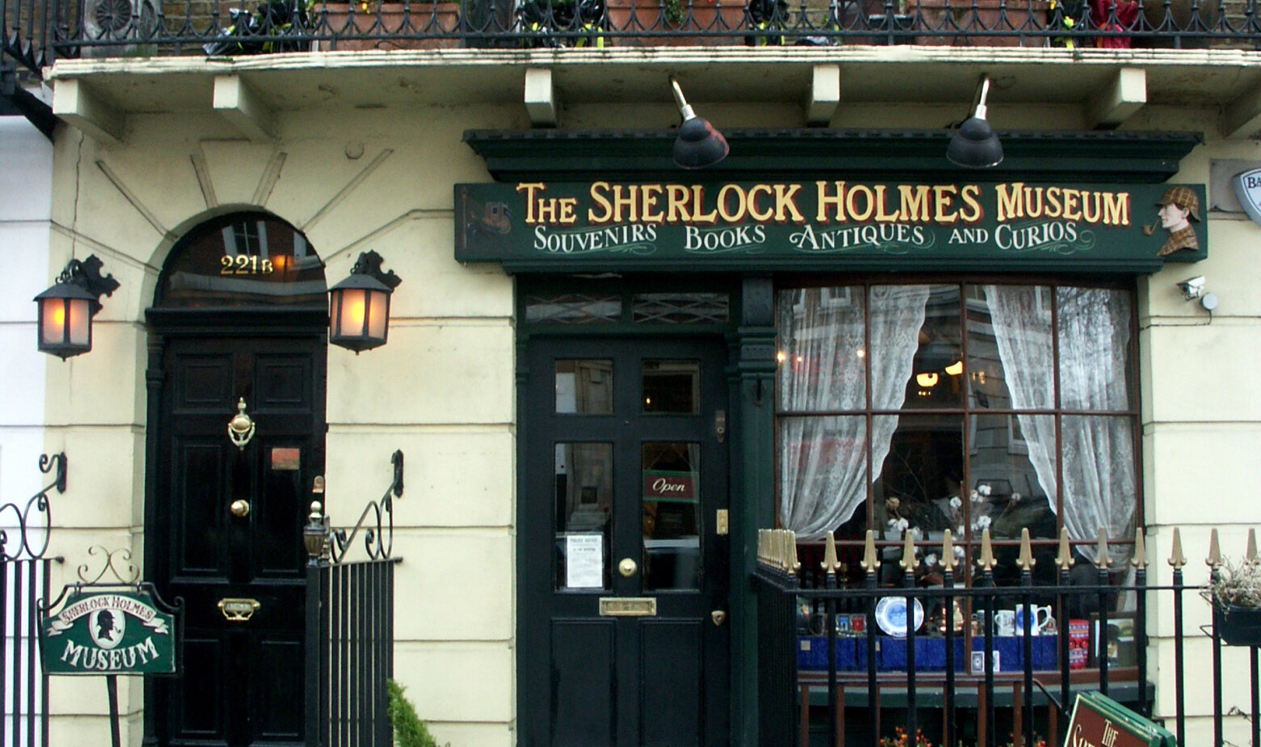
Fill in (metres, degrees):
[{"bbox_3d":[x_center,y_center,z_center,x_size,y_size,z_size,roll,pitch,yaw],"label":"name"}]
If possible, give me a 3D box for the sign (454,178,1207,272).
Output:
[{"bbox_3d":[0.940,-0.696,6.524,3.559,0.438,0.150,0,-7,2],"label":"sign"}]

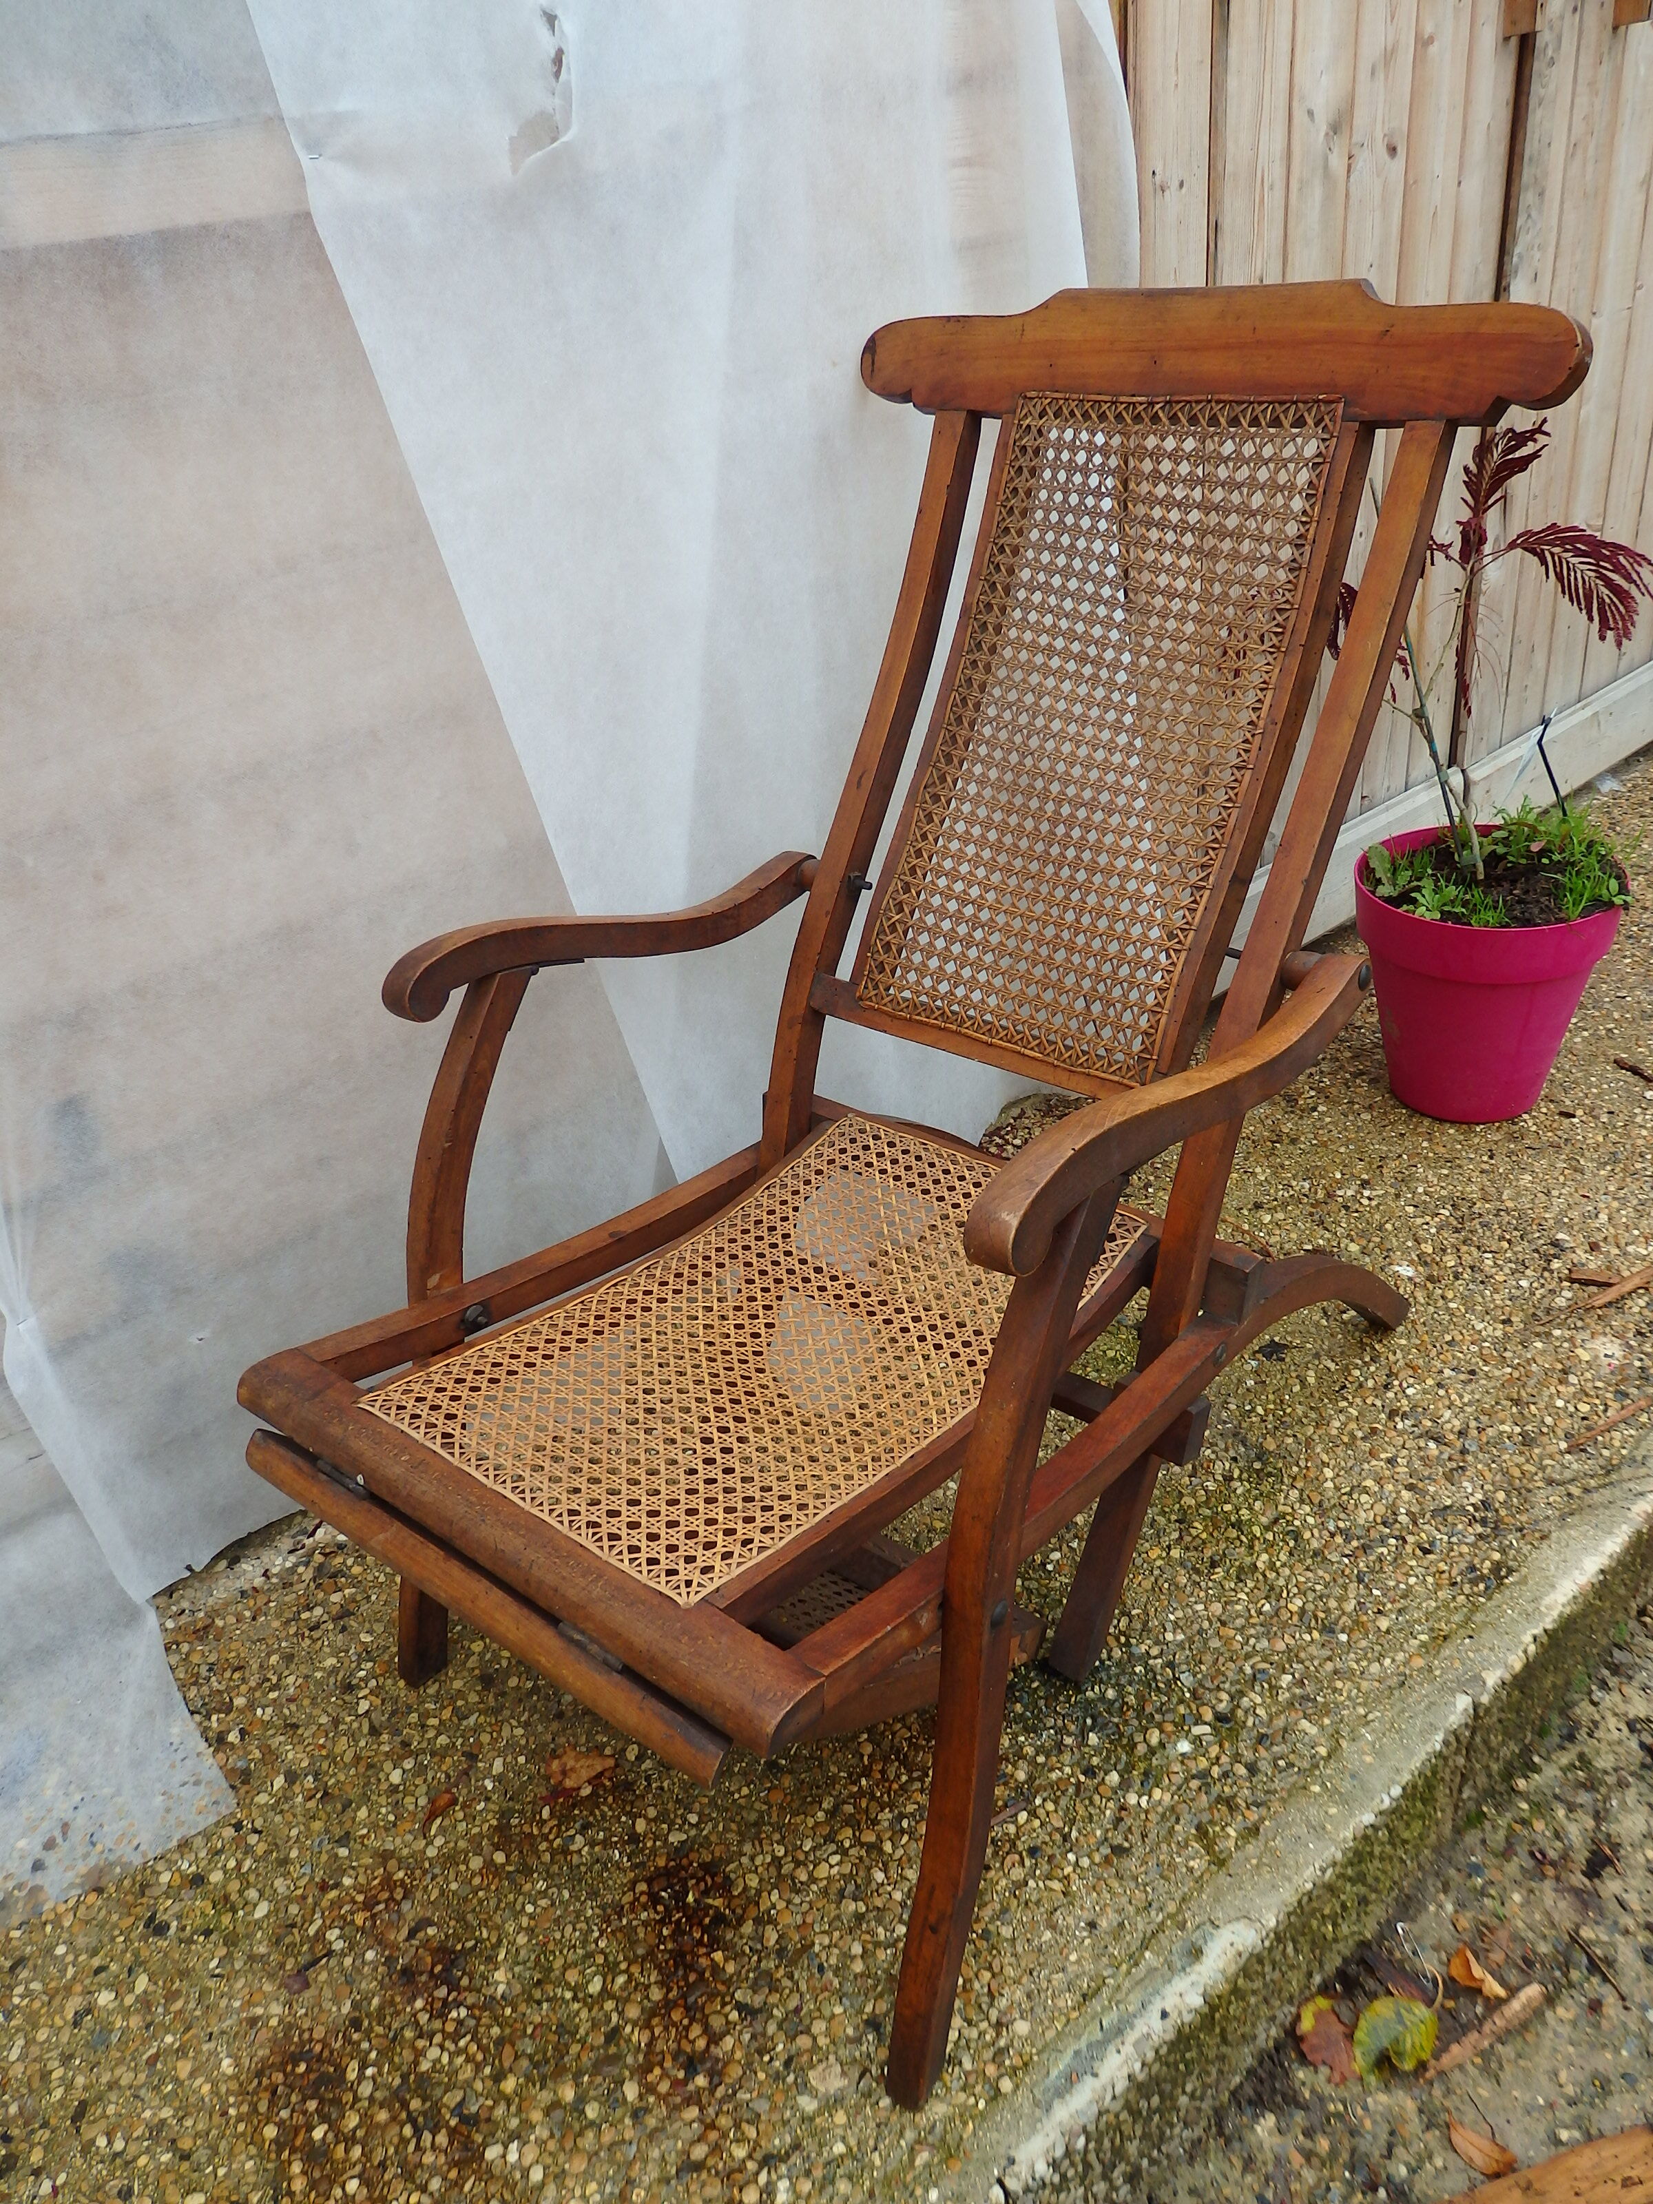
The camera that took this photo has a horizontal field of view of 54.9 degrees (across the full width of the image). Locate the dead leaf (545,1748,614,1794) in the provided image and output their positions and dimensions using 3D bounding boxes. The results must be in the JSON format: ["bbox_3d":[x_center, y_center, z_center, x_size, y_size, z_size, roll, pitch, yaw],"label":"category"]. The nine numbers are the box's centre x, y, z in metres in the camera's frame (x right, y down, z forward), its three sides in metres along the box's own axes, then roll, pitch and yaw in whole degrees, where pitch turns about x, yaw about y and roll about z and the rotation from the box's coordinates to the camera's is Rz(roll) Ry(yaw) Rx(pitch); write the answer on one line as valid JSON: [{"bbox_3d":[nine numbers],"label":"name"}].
[{"bbox_3d":[-0.193,0.517,1.233,0.054,0.010,0.034,5,32,18],"label":"dead leaf"}]

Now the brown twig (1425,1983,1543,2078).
[{"bbox_3d":[0.480,0.676,1.158,0.110,0.014,0.016,-21,34,-20],"label":"brown twig"}]

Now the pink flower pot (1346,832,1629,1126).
[{"bbox_3d":[0.784,-0.143,1.914,0.298,0.282,0.298,-4,30,2],"label":"pink flower pot"}]

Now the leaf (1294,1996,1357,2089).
[{"bbox_3d":[0.368,0.687,1.167,0.037,0.010,0.066,-4,30,3],"label":"leaf"}]

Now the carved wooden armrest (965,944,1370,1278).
[{"bbox_3d":[0.227,-0.011,0.964,0.038,0.072,0.450,20,32,36],"label":"carved wooden armrest"}]

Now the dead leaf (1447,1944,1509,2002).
[{"bbox_3d":[0.484,0.657,1.194,0.026,0.016,0.044,-18,33,-21],"label":"dead leaf"}]

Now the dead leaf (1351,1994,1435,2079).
[{"bbox_3d":[0.413,0.682,1.158,0.060,0.020,0.065,-4,30,2],"label":"dead leaf"}]

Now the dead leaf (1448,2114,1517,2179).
[{"bbox_3d":[0.447,0.721,1.095,0.049,0.012,0.023,20,39,36],"label":"dead leaf"}]

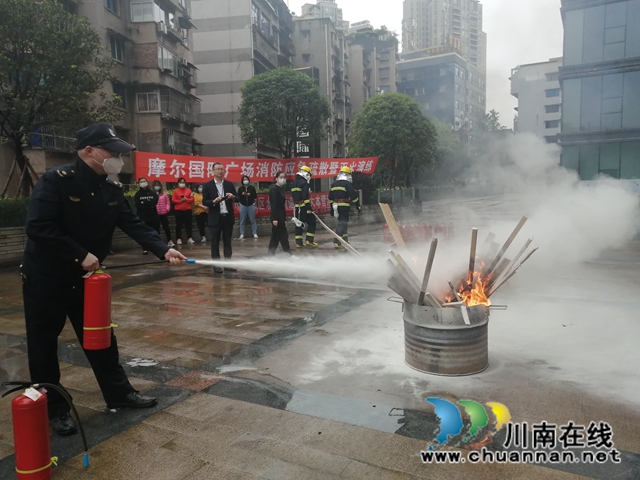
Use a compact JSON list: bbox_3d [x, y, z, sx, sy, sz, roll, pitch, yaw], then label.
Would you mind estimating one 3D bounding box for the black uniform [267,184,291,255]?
[{"bbox_3d":[-0.806,-0.421,9.450,0.430,1.370,0.450,1,7,25],"label":"black uniform"}]

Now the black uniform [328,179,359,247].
[{"bbox_3d":[0.490,-0.609,10.250,0.620,1.390,0.440,2,7,30],"label":"black uniform"}]

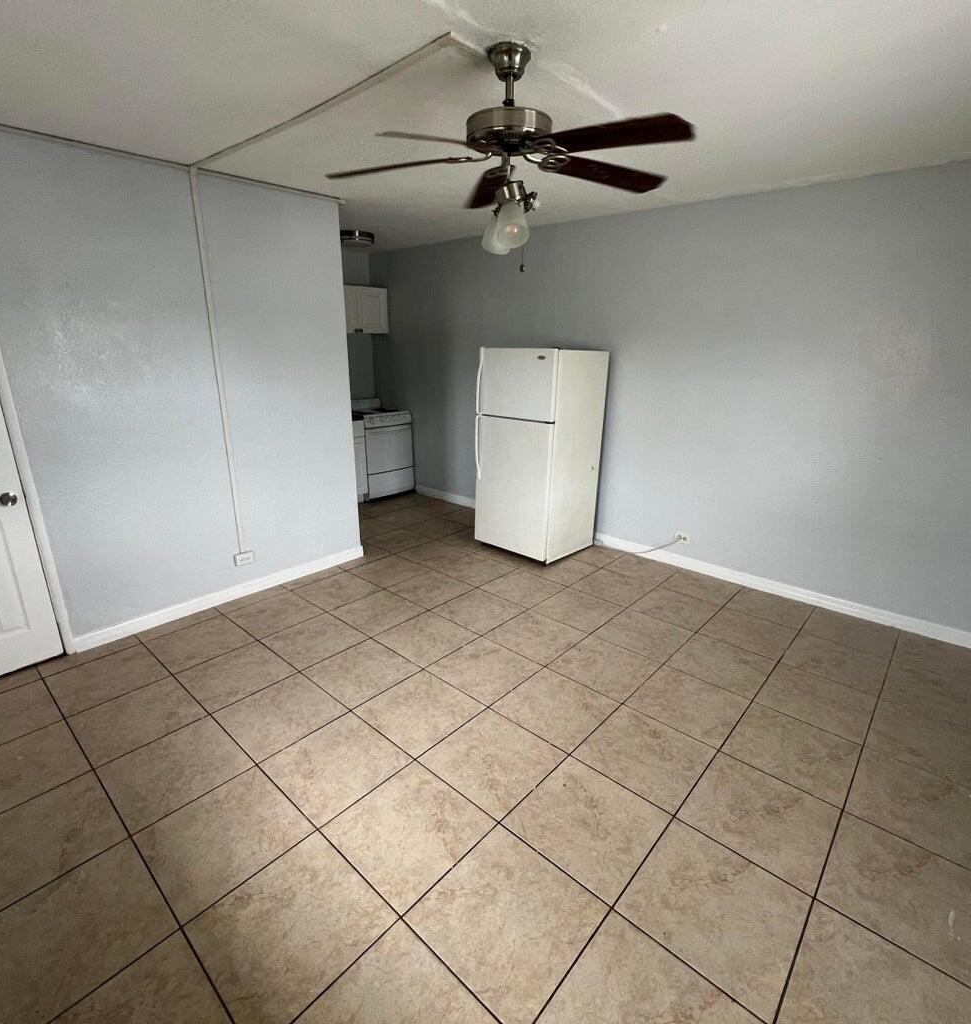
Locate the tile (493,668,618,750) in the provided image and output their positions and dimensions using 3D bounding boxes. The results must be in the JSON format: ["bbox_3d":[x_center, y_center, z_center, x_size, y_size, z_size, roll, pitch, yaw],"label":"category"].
[{"bbox_3d":[0.339,0.934,2.465,0.452,0.010,0.452,15,22,40],"label":"tile"}]

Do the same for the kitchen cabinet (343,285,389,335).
[{"bbox_3d":[-1.475,-2.235,5.665,0.320,0.470,0.760,15,23,39],"label":"kitchen cabinet"}]

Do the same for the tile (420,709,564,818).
[{"bbox_3d":[0.033,1.031,2.146,0.450,0.012,0.450,15,22,40],"label":"tile"}]

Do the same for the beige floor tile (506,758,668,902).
[{"bbox_3d":[0.372,1.121,1.859,0.450,0.012,0.450,15,22,40],"label":"beige floor tile"}]

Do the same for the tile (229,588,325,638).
[{"bbox_3d":[-1.319,0.642,3.231,0.440,0.010,0.440,15,22,39],"label":"tile"}]

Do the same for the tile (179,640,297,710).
[{"bbox_3d":[-1.298,0.852,2.687,0.446,0.015,0.446,15,22,39],"label":"tile"}]

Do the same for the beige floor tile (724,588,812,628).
[{"bbox_3d":[1.916,0.657,3.489,0.446,0.015,0.378,15,22,39],"label":"beige floor tile"}]

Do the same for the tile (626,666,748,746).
[{"bbox_3d":[0.969,0.912,2.446,0.440,0.010,0.440,15,22,39],"label":"tile"}]

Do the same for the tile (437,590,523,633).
[{"bbox_3d":[-0.038,0.657,3.402,0.450,0.015,0.450,15,23,39],"label":"tile"}]

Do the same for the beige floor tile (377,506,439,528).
[{"bbox_3d":[-0.828,0.056,5.286,0.450,0.015,0.450,15,23,39],"label":"beige floor tile"}]

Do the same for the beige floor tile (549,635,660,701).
[{"bbox_3d":[0.655,0.847,2.812,0.450,0.015,0.450,15,23,39],"label":"beige floor tile"}]

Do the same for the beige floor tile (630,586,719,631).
[{"bbox_3d":[1.276,0.652,3.472,0.446,0.015,0.446,15,22,39],"label":"beige floor tile"}]

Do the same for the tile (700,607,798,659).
[{"bbox_3d":[1.631,0.745,3.174,0.450,0.015,0.450,15,23,39],"label":"tile"}]

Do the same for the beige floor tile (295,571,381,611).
[{"bbox_3d":[-1.046,0.567,3.636,0.446,0.015,0.446,15,22,39],"label":"beige floor tile"}]

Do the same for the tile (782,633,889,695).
[{"bbox_3d":[1.911,0.815,2.805,0.440,0.010,0.440,15,22,39],"label":"tile"}]

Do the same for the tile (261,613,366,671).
[{"bbox_3d":[-1.000,0.757,3.015,0.446,0.015,0.446,15,22,39],"label":"tile"}]

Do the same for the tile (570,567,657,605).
[{"bbox_3d":[0.930,0.560,3.758,0.452,0.010,0.452,15,22,40],"label":"tile"}]

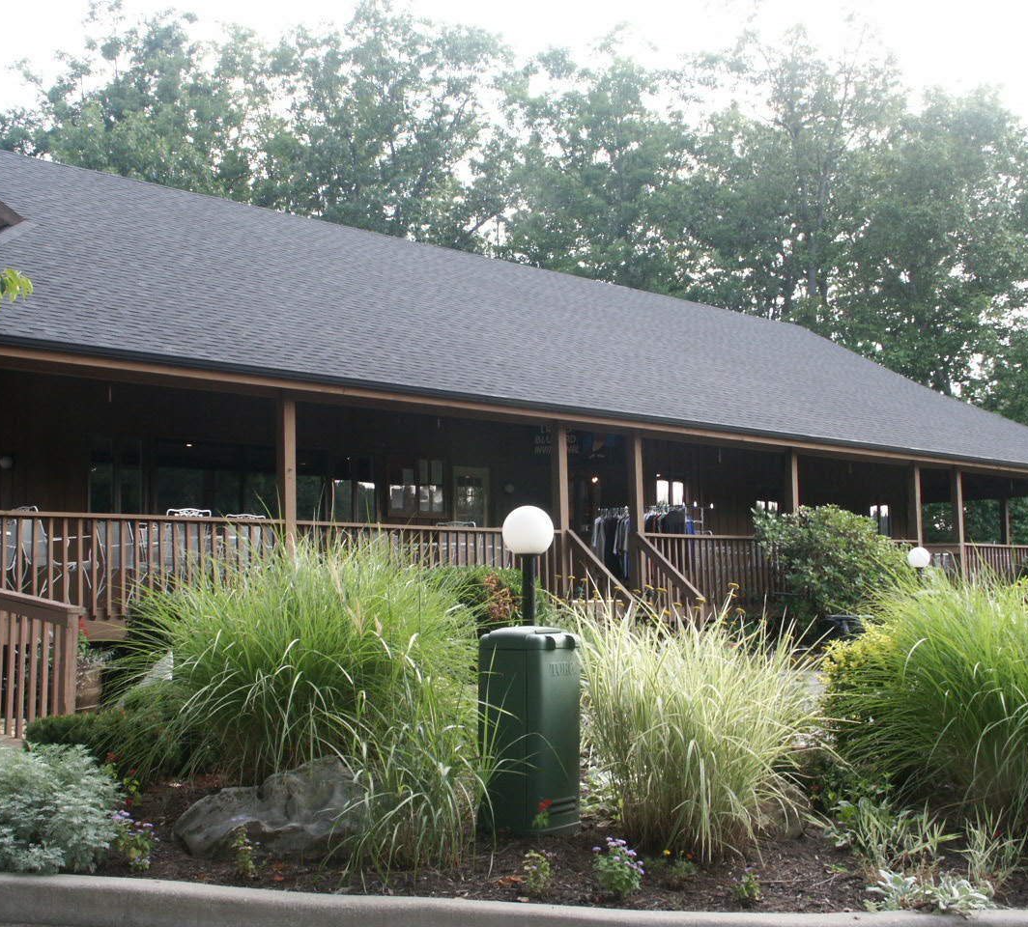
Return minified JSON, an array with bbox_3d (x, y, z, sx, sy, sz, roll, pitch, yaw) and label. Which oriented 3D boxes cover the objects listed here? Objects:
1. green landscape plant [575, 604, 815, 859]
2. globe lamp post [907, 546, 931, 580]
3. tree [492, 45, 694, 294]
[{"bbox_3d":[0.813,1.169,6.263,1.080,1.060,1.020,-1,-6,0],"label":"green landscape plant"},{"bbox_3d":[5.498,1.960,18.788,0.310,1.670,0.310,-1,-6,0],"label":"globe lamp post"},{"bbox_3d":[2.709,-4.246,45.650,7.000,19.500,7.000,-1,-6,0],"label":"tree"}]

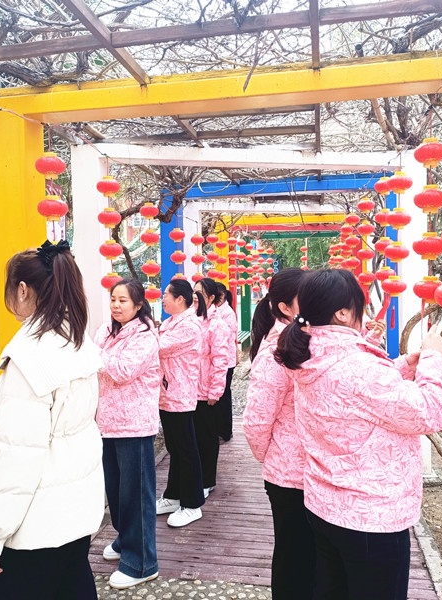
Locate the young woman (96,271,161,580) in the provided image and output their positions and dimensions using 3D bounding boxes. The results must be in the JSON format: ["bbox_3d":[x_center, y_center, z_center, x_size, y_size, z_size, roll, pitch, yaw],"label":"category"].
[{"bbox_3d":[-0.530,0.690,3.080,0.450,1.630,0.500,-2,2,-34],"label":"young woman"}]

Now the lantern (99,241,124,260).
[{"bbox_3d":[-0.797,-0.362,4.040,0.165,0.144,0.165,-1,2,0],"label":"lantern"}]

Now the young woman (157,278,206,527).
[{"bbox_3d":[-0.276,0.681,3.740,0.420,1.620,0.500,-1,1,-18],"label":"young woman"}]

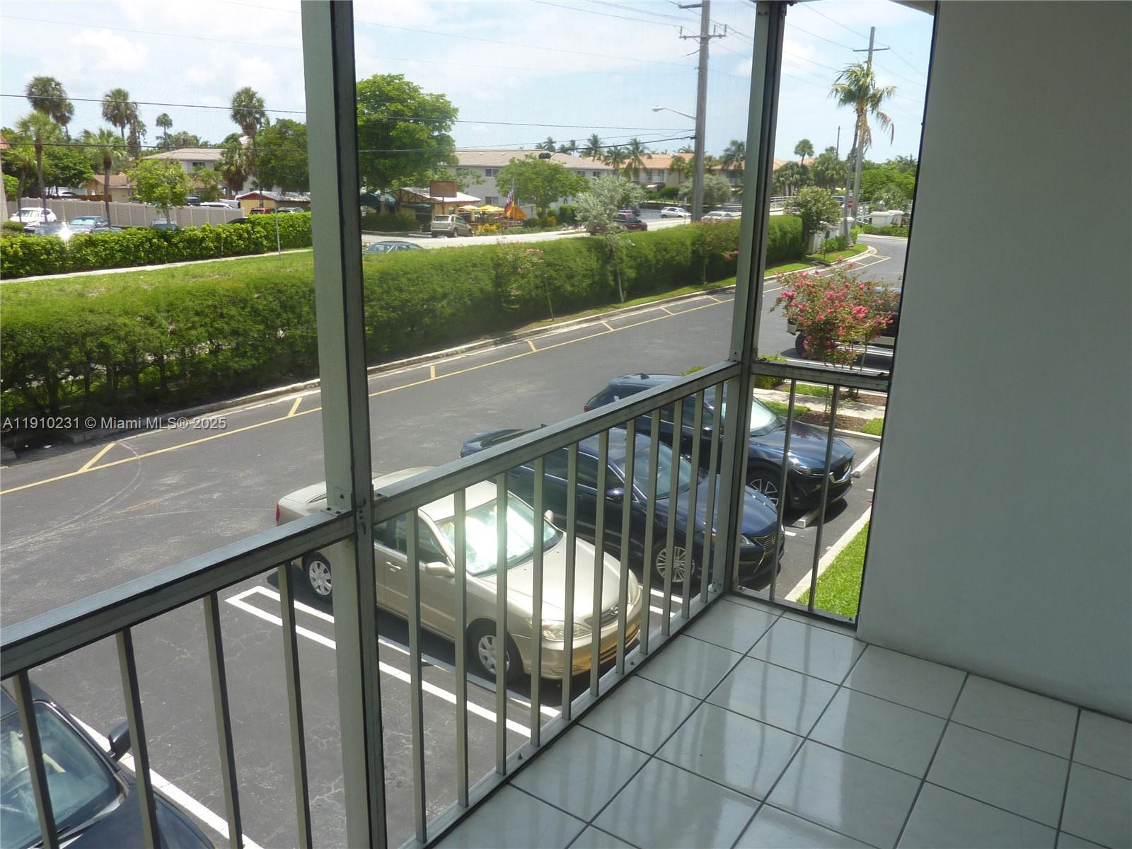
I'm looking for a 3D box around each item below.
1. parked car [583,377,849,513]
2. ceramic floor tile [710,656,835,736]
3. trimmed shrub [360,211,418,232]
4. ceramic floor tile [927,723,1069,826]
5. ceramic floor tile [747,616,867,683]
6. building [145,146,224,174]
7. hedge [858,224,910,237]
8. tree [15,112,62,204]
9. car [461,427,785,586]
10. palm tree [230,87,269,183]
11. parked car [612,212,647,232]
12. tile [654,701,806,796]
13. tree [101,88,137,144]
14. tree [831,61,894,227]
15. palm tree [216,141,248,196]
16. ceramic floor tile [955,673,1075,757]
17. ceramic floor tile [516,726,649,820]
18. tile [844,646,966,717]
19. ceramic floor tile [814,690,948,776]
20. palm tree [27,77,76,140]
[{"bbox_3d":[2.586,0.193,14.169,4.570,1.690,1.880,12,19,34],"label":"parked car"},{"bbox_3d":[0.660,0.862,2.607,0.319,0.010,0.319,12,18,33],"label":"ceramic floor tile"},{"bbox_3d":[-14.891,-17.093,69.000,6.500,1.800,1.600,14,21,39],"label":"trimmed shrub"},{"bbox_3d":[1.145,0.920,2.164,0.307,0.010,0.310,10,18,34],"label":"ceramic floor tile"},{"bbox_3d":[0.842,0.788,2.841,0.317,0.010,0.317,11,19,34],"label":"ceramic floor tile"},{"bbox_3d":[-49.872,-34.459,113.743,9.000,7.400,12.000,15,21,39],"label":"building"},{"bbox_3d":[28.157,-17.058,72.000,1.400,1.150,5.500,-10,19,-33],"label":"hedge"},{"bbox_3d":[-36.614,-17.114,56.896,3.300,8.000,3.300,-9,19,-30],"label":"tree"},{"bbox_3d":[0.701,0.945,11.747,4.900,1.460,1.850,12,19,34],"label":"car"},{"bbox_3d":[-32.209,-27.523,83.285,3.800,12.760,3.800,-4,17,-20],"label":"palm tree"},{"bbox_3d":[4.192,-15.292,62.000,1.850,1.680,4.700,13,20,35],"label":"parked car"},{"bbox_3d":[0.473,0.930,2.345,0.319,0.010,0.319,12,18,33],"label":"tile"},{"bbox_3d":[-46.916,-29.176,87.000,3.200,12.400,3.200,-5,17,-22],"label":"tree"},{"bbox_3d":[22.438,-20.414,62.195,4.900,13.430,4.900,6,16,18],"label":"tree"},{"bbox_3d":[-35.399,-25.788,86.868,3.500,8.200,3.500,-5,17,-20],"label":"palm tree"},{"bbox_3d":[1.323,0.855,2.408,0.307,0.010,0.301,10,18,34],"label":"ceramic floor tile"},{"bbox_3d":[0.041,0.951,2.254,0.282,0.010,0.317,11,19,34],"label":"ceramic floor tile"},{"bbox_3d":[1.103,0.835,2.662,0.317,0.010,0.317,11,19,34],"label":"tile"},{"bbox_3d":[0.932,0.913,2.440,0.319,0.010,0.319,12,18,33],"label":"ceramic floor tile"},{"bbox_3d":[-51.711,-27.918,83.096,4.600,13.800,4.400,-9,19,-30],"label":"palm tree"}]

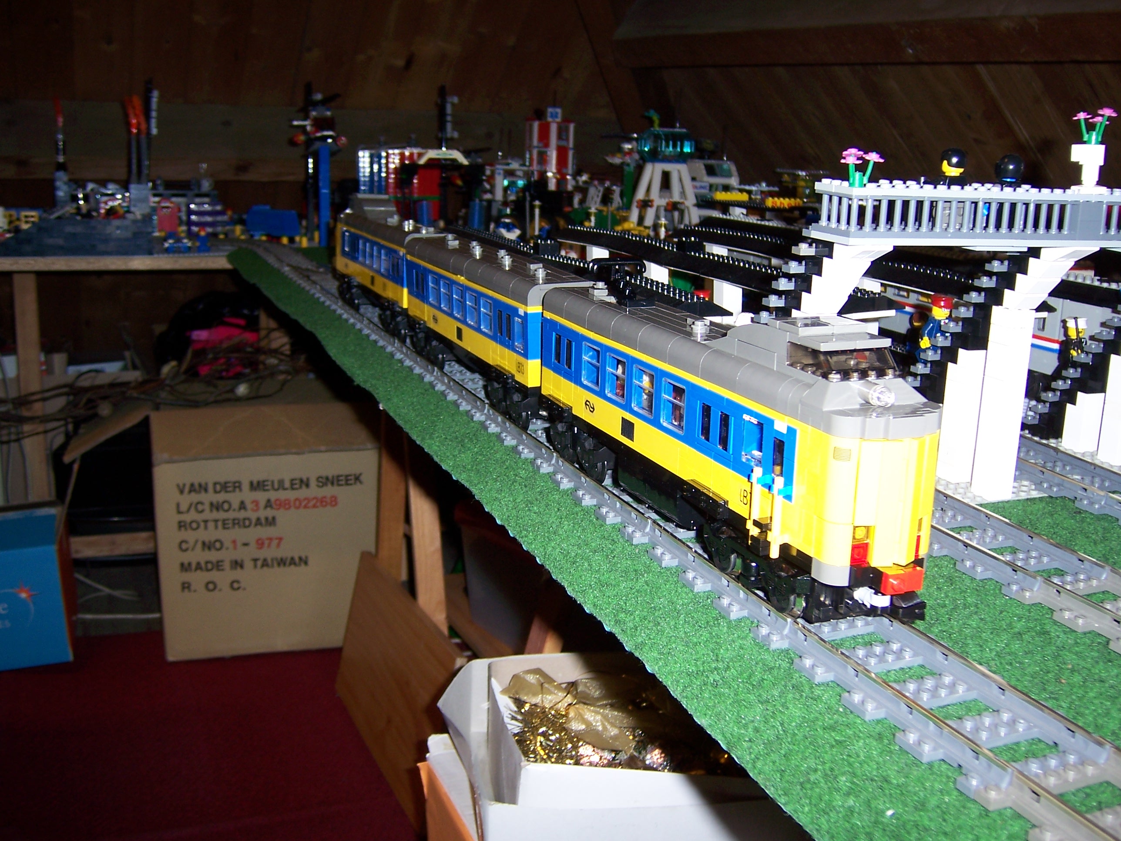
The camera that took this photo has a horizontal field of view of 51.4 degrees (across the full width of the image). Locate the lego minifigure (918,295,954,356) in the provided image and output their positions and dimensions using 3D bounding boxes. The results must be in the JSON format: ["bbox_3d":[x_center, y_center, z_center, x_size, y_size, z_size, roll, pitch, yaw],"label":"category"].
[{"bbox_3d":[0.221,-0.054,0.685,0.025,0.042,0.018,-4,15,-22],"label":"lego minifigure"}]

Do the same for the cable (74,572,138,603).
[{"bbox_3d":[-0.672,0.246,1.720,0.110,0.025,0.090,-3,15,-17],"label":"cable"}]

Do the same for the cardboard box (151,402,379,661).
[{"bbox_3d":[-0.417,0.128,1.656,0.280,0.305,0.270,-3,15,-17],"label":"cardboard box"}]

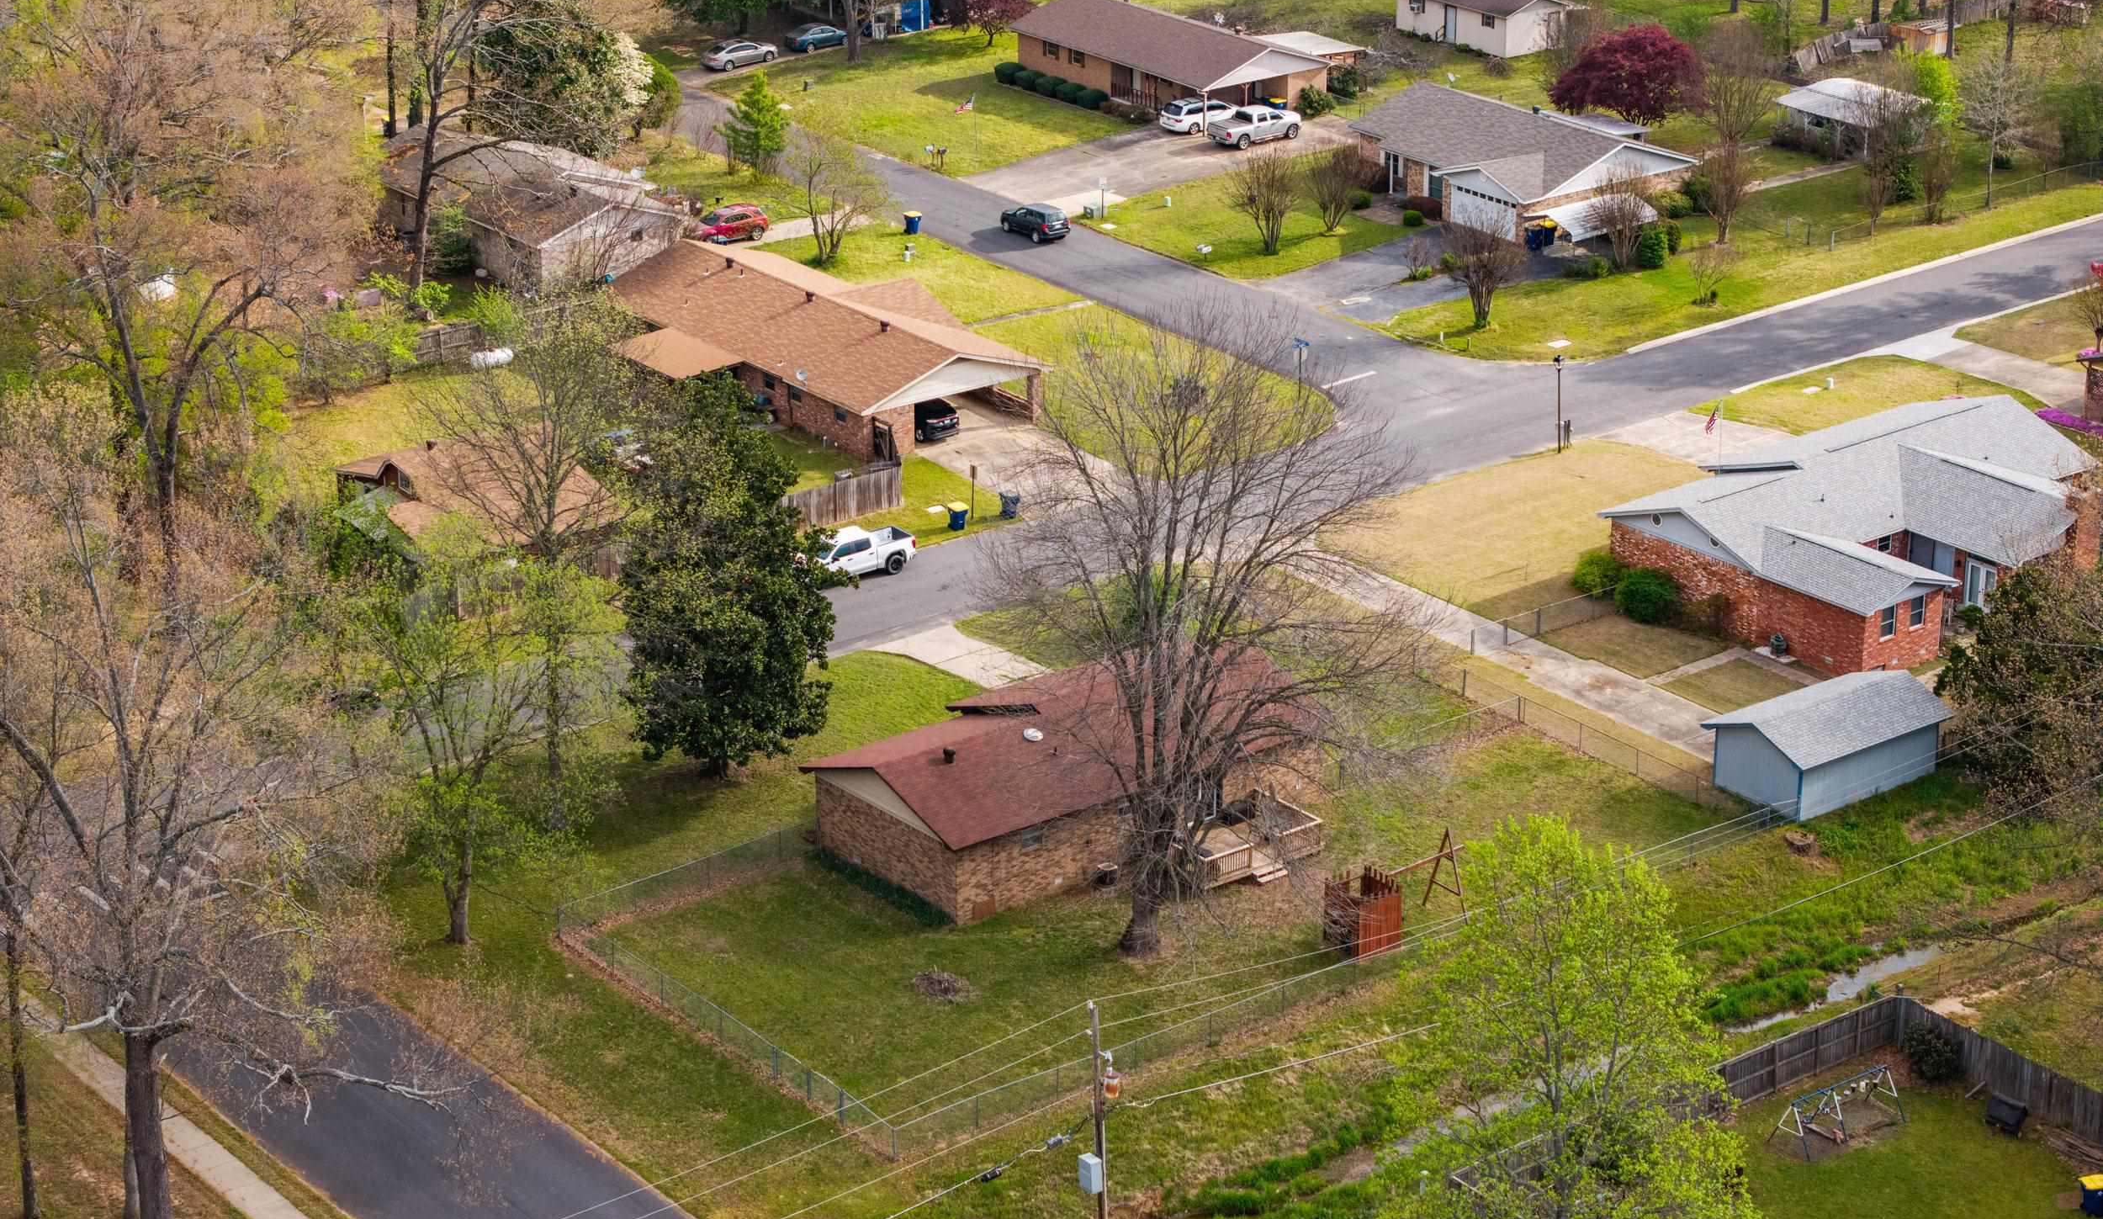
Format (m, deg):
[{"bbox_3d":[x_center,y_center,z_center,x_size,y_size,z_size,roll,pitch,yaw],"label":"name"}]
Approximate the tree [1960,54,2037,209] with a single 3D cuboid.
[{"bbox_3d":[50.982,-25.692,229.293,4.158,8.417,4.158,3,21,12],"label":"tree"}]

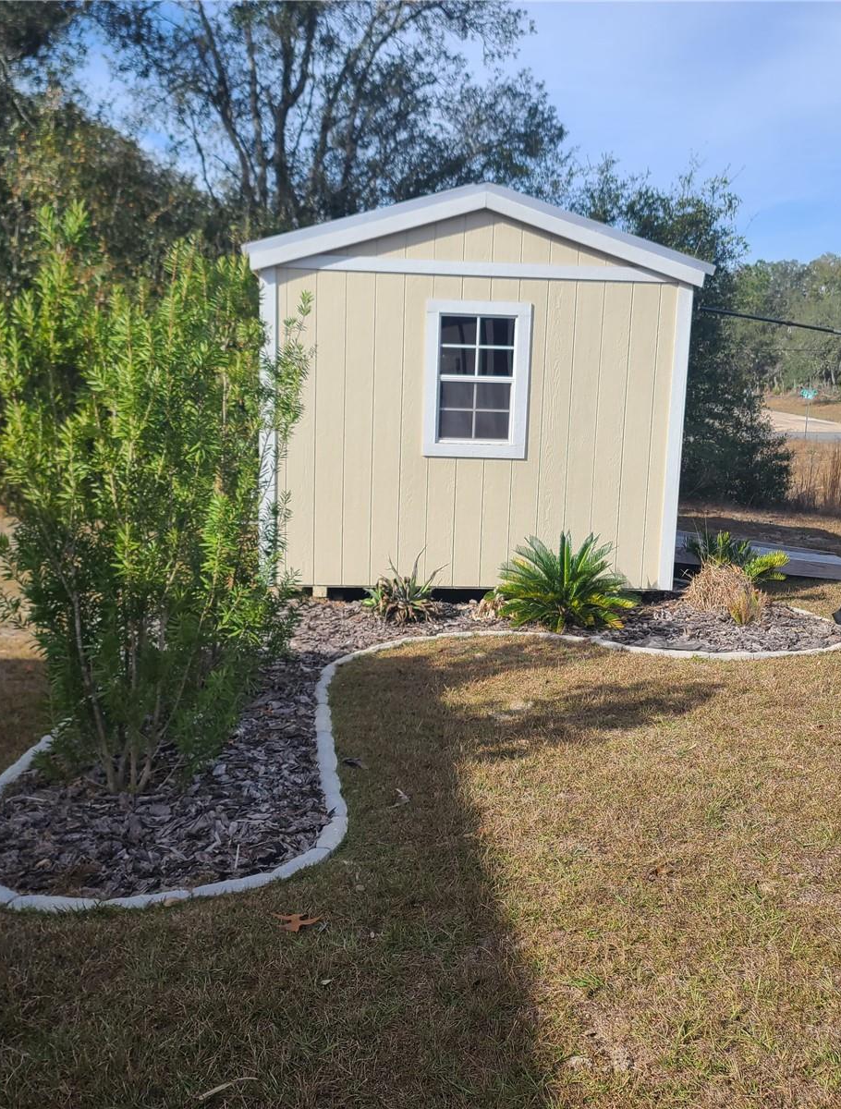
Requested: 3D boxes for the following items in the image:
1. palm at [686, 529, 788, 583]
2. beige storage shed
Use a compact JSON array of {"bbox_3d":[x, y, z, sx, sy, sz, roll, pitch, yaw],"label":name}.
[{"bbox_3d":[2.436,0.049,8.254,0.850,0.580,0.800,1,9,-5],"label":"palm"},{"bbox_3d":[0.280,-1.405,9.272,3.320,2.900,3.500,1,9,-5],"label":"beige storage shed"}]

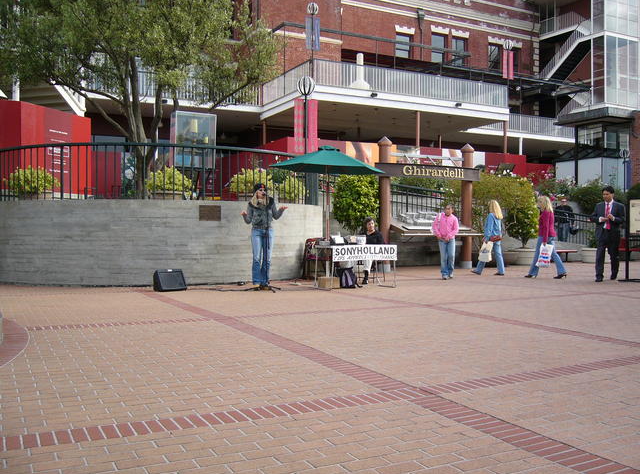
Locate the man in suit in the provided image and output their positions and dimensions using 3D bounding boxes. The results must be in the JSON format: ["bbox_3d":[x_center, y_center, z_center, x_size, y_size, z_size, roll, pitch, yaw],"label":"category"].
[{"bbox_3d":[5.439,-0.066,12.200,0.600,1.780,0.500,1,1,36],"label":"man in suit"}]

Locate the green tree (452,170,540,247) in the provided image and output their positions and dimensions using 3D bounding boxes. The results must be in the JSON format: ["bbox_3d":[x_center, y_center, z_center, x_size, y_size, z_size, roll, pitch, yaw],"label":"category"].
[{"bbox_3d":[4.584,-0.696,17.000,2.200,2.100,1.800,0,1,-28],"label":"green tree"}]

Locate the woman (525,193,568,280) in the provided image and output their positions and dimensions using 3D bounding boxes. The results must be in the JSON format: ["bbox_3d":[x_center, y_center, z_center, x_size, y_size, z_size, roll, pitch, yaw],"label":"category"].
[{"bbox_3d":[4.470,0.010,12.800,0.830,1.640,0.500,1,1,22],"label":"woman"}]

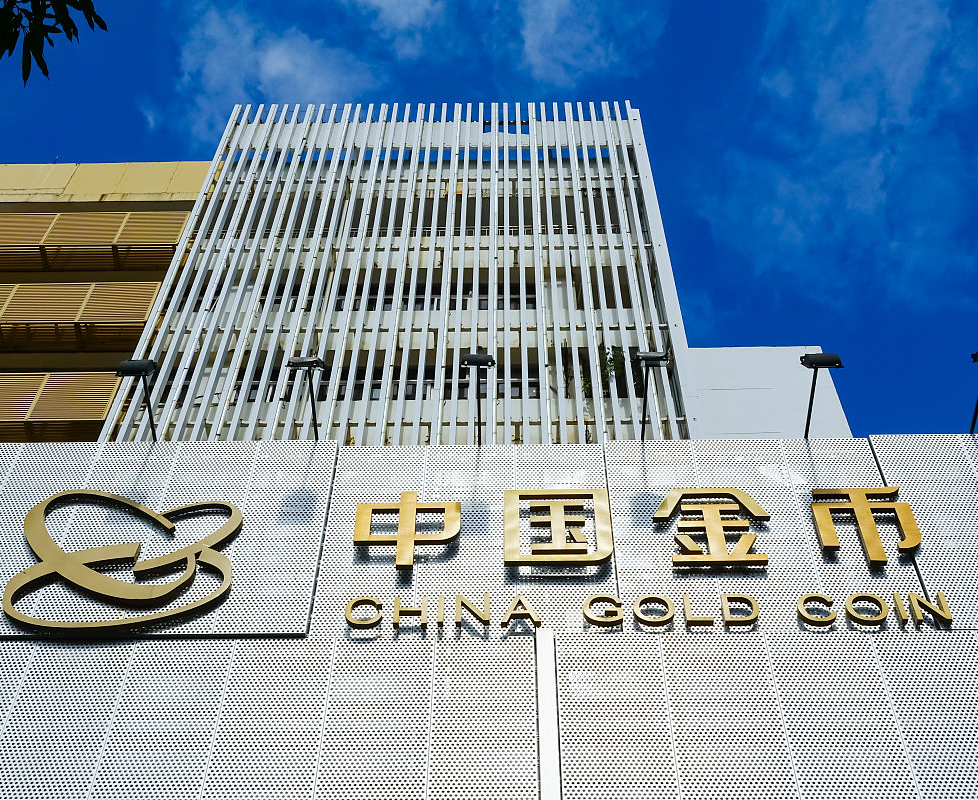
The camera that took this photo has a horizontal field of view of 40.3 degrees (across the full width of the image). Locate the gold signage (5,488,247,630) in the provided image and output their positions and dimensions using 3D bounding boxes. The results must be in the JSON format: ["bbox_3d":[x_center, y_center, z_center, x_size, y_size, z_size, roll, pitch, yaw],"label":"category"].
[{"bbox_3d":[-3.904,1.721,14.516,2.270,2.227,0.100,0,-55,1],"label":"gold signage"}]

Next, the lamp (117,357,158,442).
[{"bbox_3d":[-4.186,0.030,16.140,0.518,0.247,1.100,0,-55,1],"label":"lamp"}]

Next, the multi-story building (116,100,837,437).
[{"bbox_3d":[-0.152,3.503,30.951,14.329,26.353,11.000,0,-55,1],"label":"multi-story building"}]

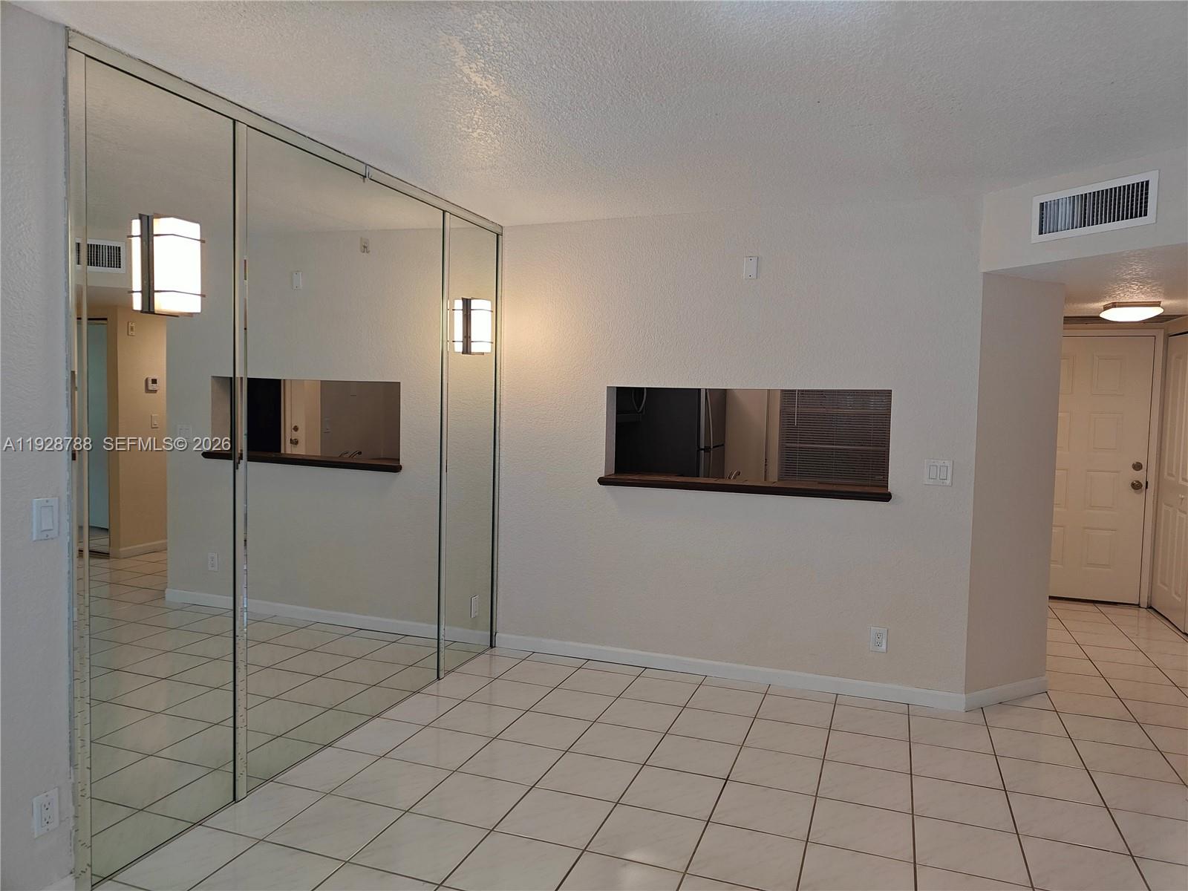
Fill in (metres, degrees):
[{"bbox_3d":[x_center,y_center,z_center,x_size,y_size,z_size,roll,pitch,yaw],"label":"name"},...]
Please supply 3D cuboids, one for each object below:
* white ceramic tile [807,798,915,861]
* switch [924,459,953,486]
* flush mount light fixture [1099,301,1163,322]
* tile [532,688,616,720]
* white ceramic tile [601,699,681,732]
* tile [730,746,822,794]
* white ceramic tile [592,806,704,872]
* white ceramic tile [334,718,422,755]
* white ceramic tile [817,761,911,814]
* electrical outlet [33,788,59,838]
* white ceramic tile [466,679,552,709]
[{"bbox_3d":[0.932,1.334,2.862,0.329,0.009,0.329,2,4,20],"label":"white ceramic tile"},{"bbox_3d":[1.669,0.132,3.989,0.124,0.122,0.009,2,4,19],"label":"switch"},{"bbox_3d":[3.214,-0.799,4.936,0.275,0.085,0.275,2,4,20],"label":"flush mount light fixture"},{"bbox_3d":[-0.096,1.252,3.972,0.326,0.010,0.326,2,4,20],"label":"tile"},{"bbox_3d":[0.219,1.260,3.839,0.329,0.009,0.329,2,4,20],"label":"white ceramic tile"},{"bbox_3d":[0.733,1.304,3.292,0.329,0.009,0.329,2,4,20],"label":"tile"},{"bbox_3d":[0.185,1.322,2.779,0.331,0.010,0.331,2,4,20],"label":"white ceramic tile"},{"bbox_3d":[-0.932,1.253,3.547,0.270,0.009,0.329,2,4,20],"label":"white ceramic tile"},{"bbox_3d":[1.049,1.316,3.175,0.331,0.010,0.331,2,4,20],"label":"white ceramic tile"},{"bbox_3d":[-1.516,1.018,2.283,0.010,0.115,0.071,2,4,20],"label":"electrical outlet"},{"bbox_3d":[-0.413,1.238,4.088,0.326,0.010,0.326,2,4,20],"label":"white ceramic tile"}]

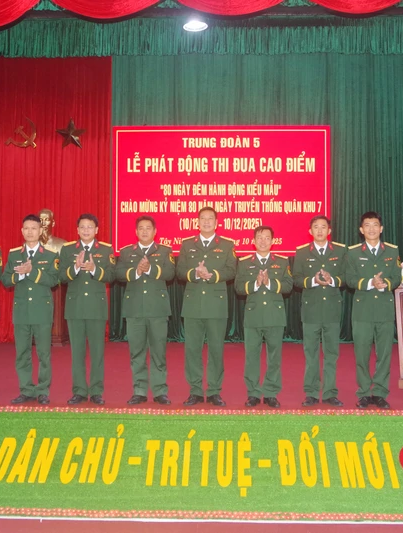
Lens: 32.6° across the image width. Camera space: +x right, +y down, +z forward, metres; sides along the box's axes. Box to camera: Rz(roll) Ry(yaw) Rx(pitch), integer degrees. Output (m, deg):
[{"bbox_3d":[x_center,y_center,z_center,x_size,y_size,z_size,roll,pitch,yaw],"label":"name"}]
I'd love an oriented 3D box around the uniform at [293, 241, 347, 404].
[{"bbox_3d":[1.063,0.494,6.199,0.487,1.444,0.380,0,-1,7],"label":"uniform"}]

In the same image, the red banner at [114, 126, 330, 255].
[{"bbox_3d":[0.331,-1.215,11.100,3.501,2.102,0.050,0,-1,2],"label":"red banner"}]

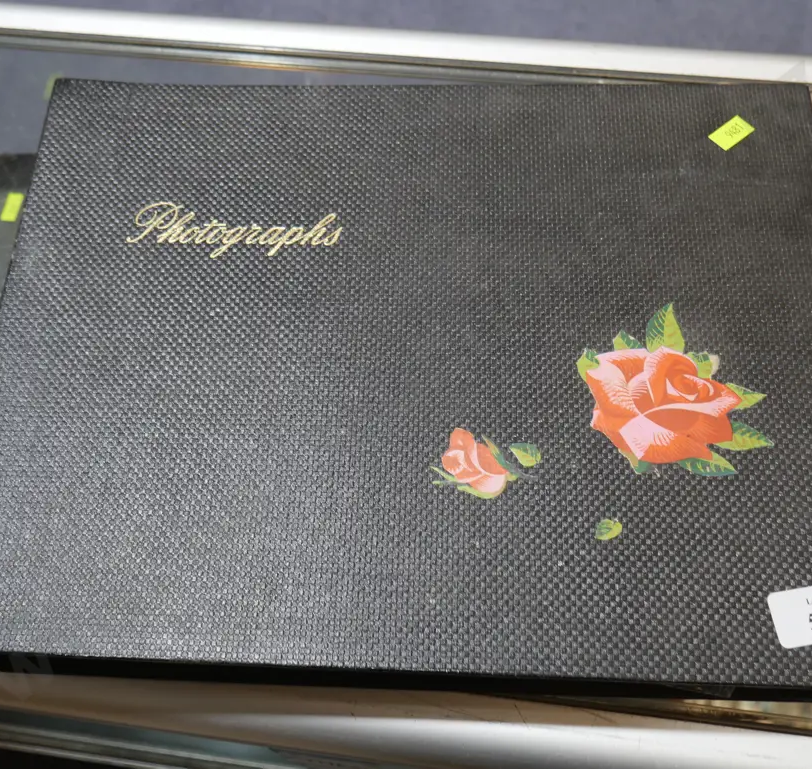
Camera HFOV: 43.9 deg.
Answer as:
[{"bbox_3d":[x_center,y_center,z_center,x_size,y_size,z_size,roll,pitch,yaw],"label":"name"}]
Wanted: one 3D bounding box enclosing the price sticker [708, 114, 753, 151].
[{"bbox_3d":[0.158,-0.122,0.488,0.021,0.001,0.012,-37,69,-14],"label":"price sticker"}]

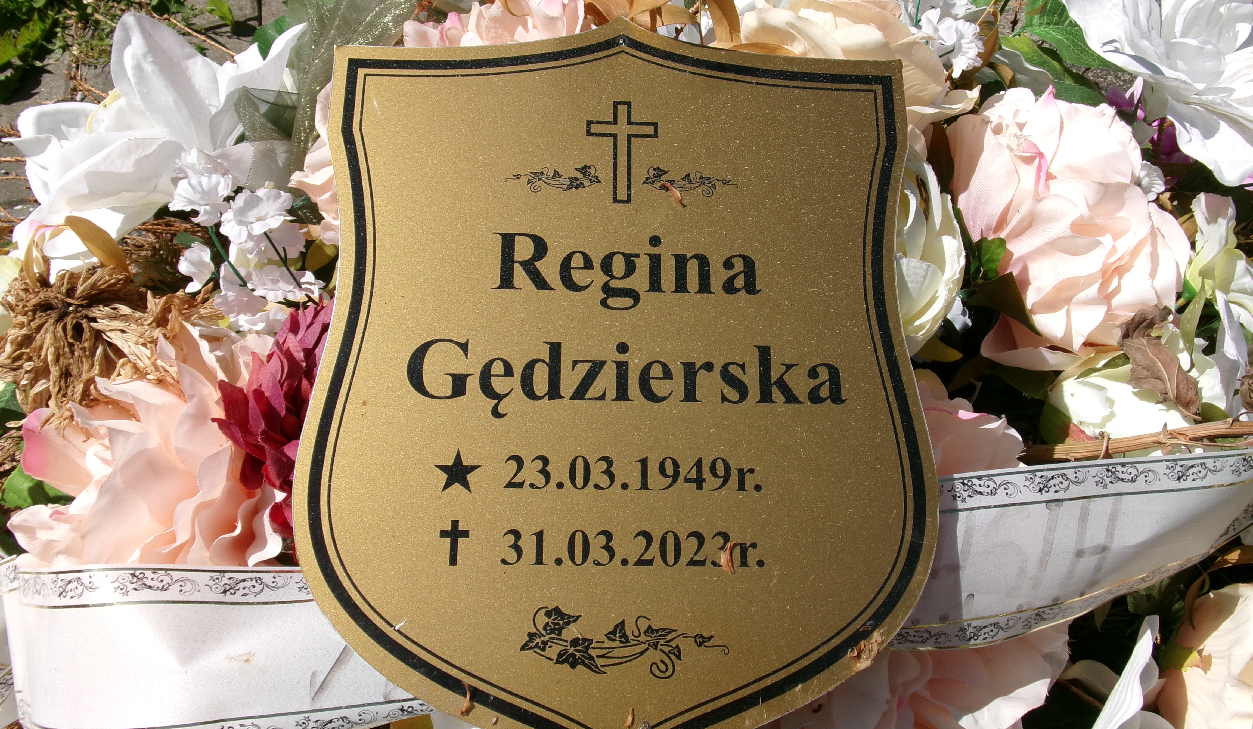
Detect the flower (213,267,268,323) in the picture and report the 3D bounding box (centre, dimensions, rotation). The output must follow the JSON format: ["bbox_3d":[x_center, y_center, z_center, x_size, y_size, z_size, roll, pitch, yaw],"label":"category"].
[{"bbox_3d":[-0.170,-0.030,0.445,0.023,0.016,0.022,-5,66,11],"label":"flower"}]

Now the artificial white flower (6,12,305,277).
[{"bbox_3d":[-0.219,-0.104,0.480,0.125,0.080,0.112,-3,52,4],"label":"artificial white flower"}]

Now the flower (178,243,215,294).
[{"bbox_3d":[-0.189,-0.042,0.445,0.015,0.022,0.021,21,6,-30],"label":"flower"}]

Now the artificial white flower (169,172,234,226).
[{"bbox_3d":[-0.180,-0.070,0.430,0.027,0.019,0.024,-9,38,7],"label":"artificial white flower"}]

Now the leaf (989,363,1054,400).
[{"bbox_3d":[0.185,0.006,0.475,0.038,0.012,0.026,18,55,13],"label":"leaf"}]

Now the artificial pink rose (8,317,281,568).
[{"bbox_3d":[-0.204,0.035,0.440,0.112,0.075,0.104,-1,56,1],"label":"artificial pink rose"}]

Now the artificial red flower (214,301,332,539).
[{"bbox_3d":[-0.127,0.024,0.430,0.090,0.060,0.092,-4,59,6],"label":"artificial red flower"}]

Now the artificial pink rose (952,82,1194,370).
[{"bbox_3d":[0.195,-0.059,0.445,0.098,0.082,0.112,-5,70,-14],"label":"artificial pink rose"}]

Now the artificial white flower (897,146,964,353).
[{"bbox_3d":[0.102,-0.051,0.445,0.088,0.065,0.086,3,56,-5],"label":"artificial white flower"}]

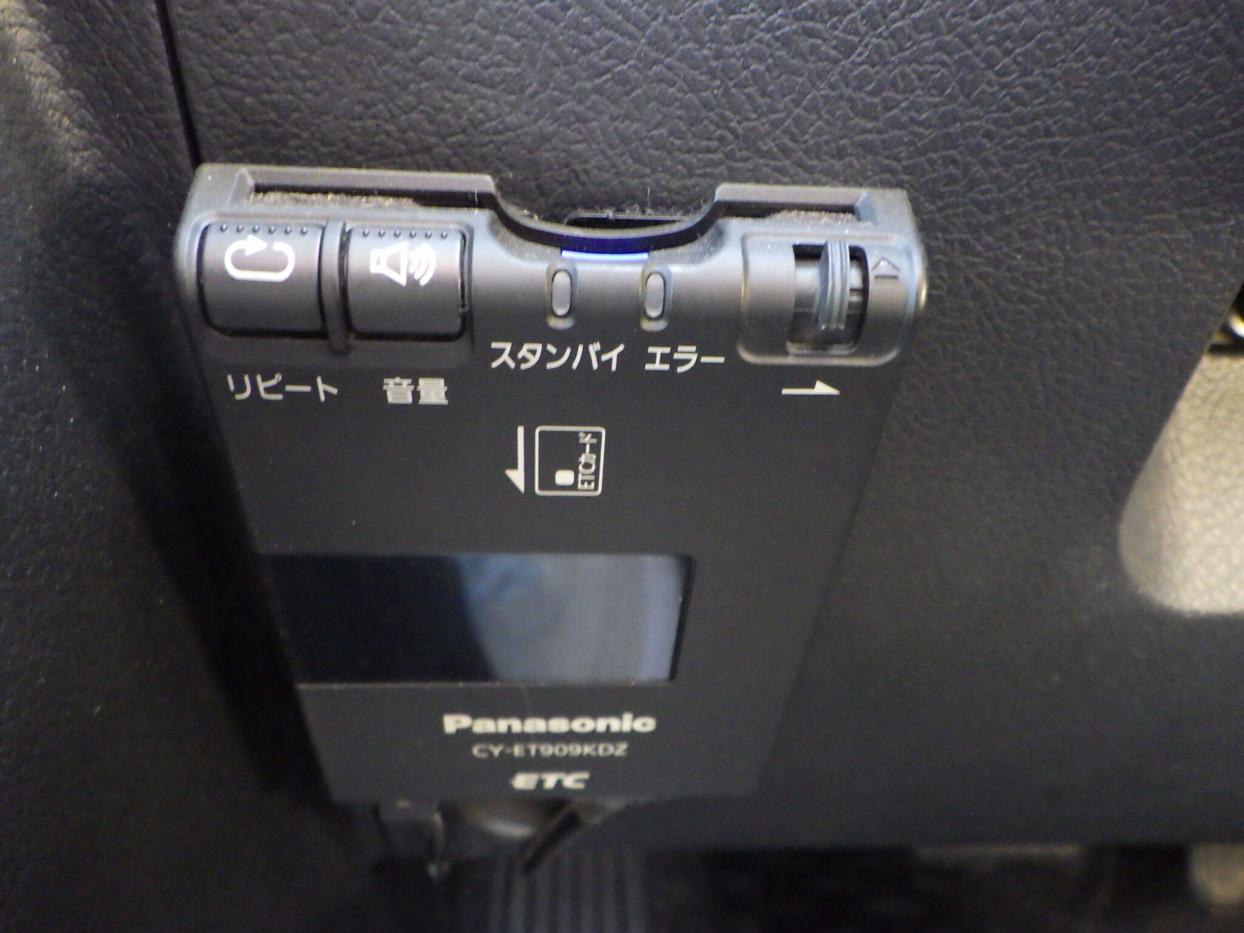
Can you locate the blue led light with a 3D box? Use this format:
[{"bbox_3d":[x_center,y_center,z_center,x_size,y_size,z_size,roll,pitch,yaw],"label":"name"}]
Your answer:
[{"bbox_3d":[-0.002,-0.019,0.093,0.008,0.001,0.001,1,25,-5],"label":"blue led light"}]

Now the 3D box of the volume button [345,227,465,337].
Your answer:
[{"bbox_3d":[-0.019,-0.016,0.089,0.010,0.009,0.004,1,33,-5],"label":"volume button"}]

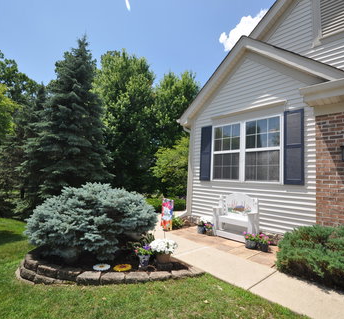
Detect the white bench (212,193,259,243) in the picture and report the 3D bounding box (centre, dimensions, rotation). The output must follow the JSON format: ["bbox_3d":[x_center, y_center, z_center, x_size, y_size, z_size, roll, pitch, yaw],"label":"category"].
[{"bbox_3d":[1.458,1.272,4.558,0.920,0.970,0.520,-1,-7,38],"label":"white bench"}]

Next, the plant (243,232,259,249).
[{"bbox_3d":[1.562,1.567,3.946,0.240,0.280,0.240,8,-7,-42],"label":"plant"}]

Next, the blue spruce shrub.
[{"bbox_3d":[-1.390,0.902,3.534,2.050,0.930,1.950,5,-6,-20],"label":"blue spruce shrub"}]

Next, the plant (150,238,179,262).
[{"bbox_3d":[-0.119,1.282,2.915,0.360,0.330,0.360,3,-5,0],"label":"plant"}]

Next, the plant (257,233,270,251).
[{"bbox_3d":[1.757,1.545,3.813,0.240,0.320,0.240,8,-7,-42],"label":"plant"}]

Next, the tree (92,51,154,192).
[{"bbox_3d":[-3.352,-2.443,12.558,3.900,9.356,3.900,3,-5,0],"label":"tree"}]

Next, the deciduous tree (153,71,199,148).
[{"bbox_3d":[0.073,-1.957,14.072,3.800,9.059,3.800,3,-5,0],"label":"deciduous tree"}]

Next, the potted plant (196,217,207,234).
[{"bbox_3d":[0.727,1.569,4.830,0.240,0.350,0.240,3,-5,0],"label":"potted plant"}]

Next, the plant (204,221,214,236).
[{"bbox_3d":[0.893,1.600,4.686,0.210,0.280,0.210,8,-7,-42],"label":"plant"}]

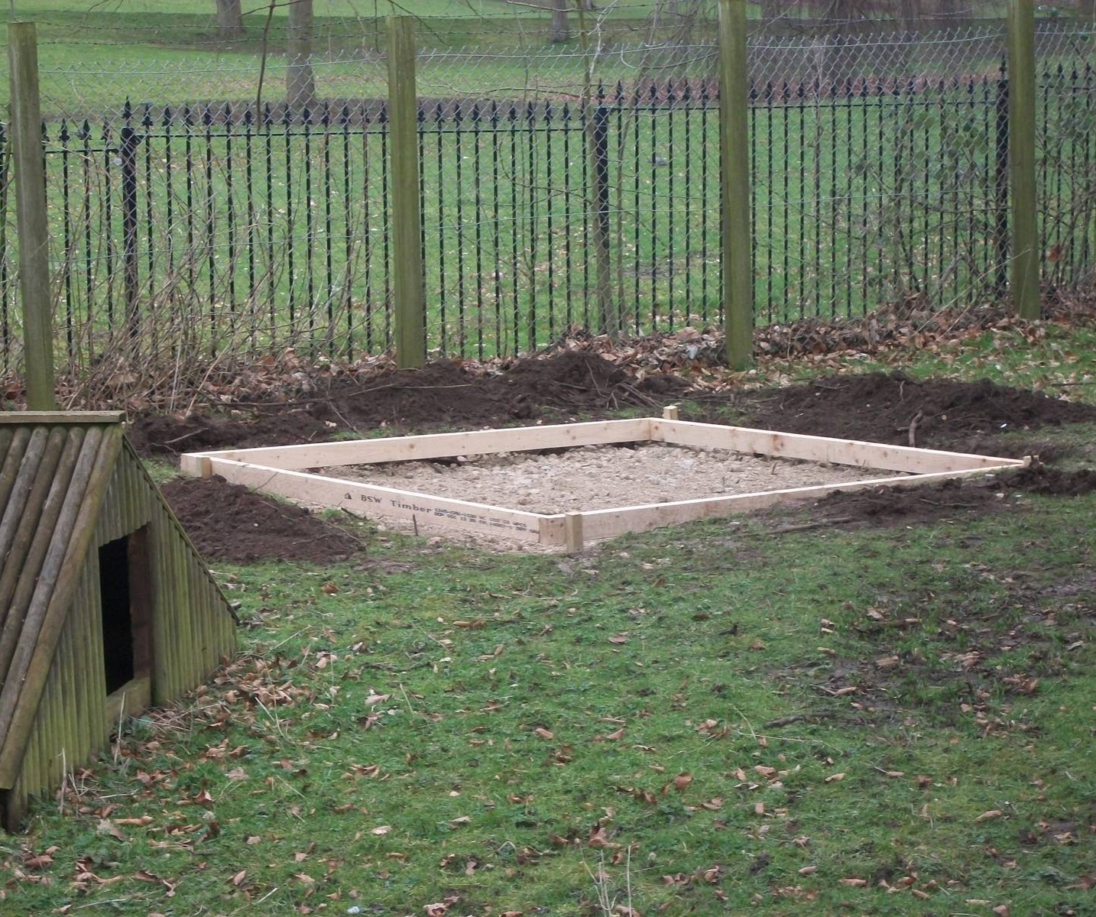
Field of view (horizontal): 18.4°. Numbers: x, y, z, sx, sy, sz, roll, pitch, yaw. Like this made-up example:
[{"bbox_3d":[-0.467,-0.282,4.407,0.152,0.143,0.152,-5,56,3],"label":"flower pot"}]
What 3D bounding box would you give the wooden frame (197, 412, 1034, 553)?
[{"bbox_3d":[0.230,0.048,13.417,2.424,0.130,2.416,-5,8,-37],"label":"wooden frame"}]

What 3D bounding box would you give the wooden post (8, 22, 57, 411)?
[{"bbox_3d":[-2.228,-1.022,14.646,0.128,1.705,0.128,-6,8,-32],"label":"wooden post"}]

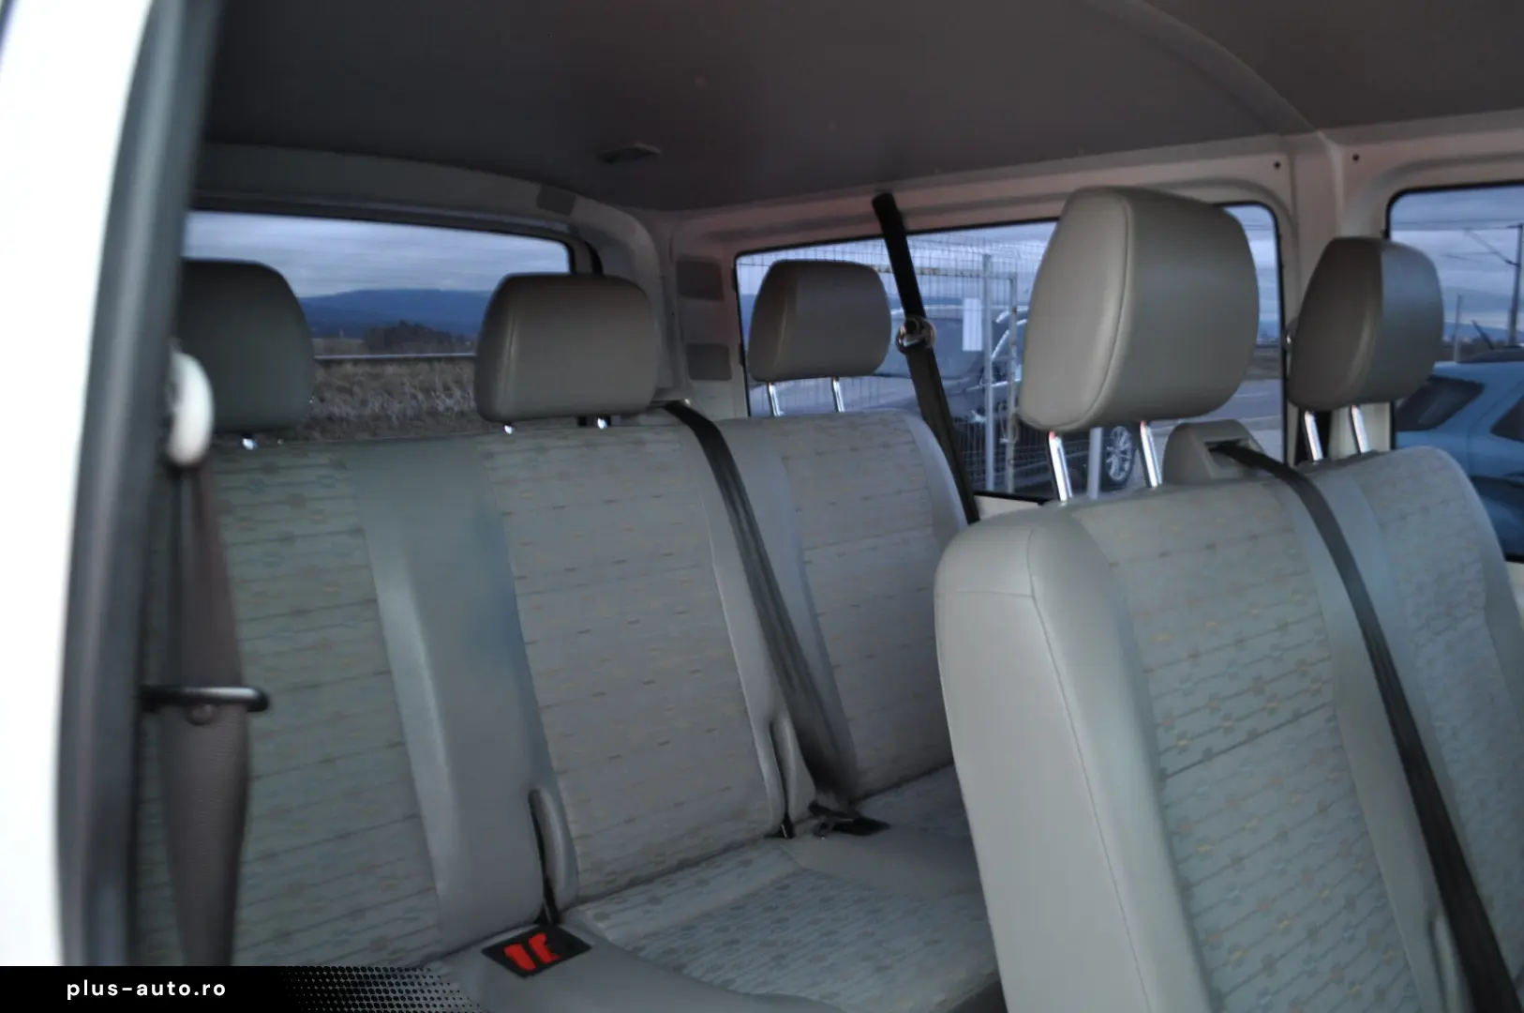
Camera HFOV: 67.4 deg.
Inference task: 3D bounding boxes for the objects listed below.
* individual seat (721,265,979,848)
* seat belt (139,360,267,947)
[{"bbox_3d":[0.263,0.134,1.746,0.500,1.020,0.660,-7,11,-41],"label":"individual seat"},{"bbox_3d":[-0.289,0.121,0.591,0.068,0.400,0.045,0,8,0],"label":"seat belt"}]

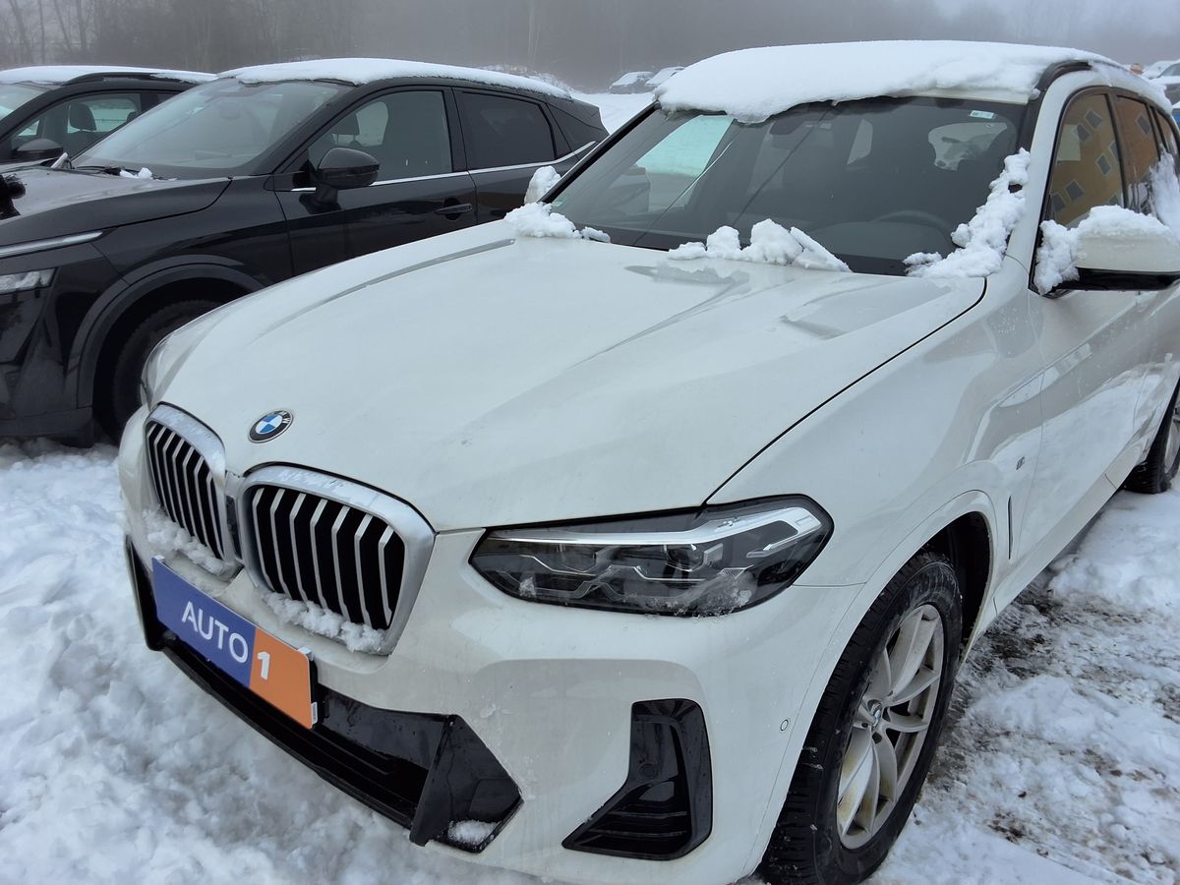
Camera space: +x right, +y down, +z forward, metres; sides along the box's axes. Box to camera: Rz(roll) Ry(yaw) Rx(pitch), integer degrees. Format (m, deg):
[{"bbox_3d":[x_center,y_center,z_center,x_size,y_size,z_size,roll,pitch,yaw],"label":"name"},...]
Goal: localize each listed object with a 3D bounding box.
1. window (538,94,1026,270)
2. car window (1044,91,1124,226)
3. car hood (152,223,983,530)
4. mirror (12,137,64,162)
[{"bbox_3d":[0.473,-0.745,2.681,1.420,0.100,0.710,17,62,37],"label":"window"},{"bbox_3d":[1.290,-0.691,2.502,0.080,0.460,0.980,-11,6,43],"label":"car window"},{"bbox_3d":[-0.143,-0.239,2.091,1.560,0.310,1.400,17,24,37],"label":"car hood"},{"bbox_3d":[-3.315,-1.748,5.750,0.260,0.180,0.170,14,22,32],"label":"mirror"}]

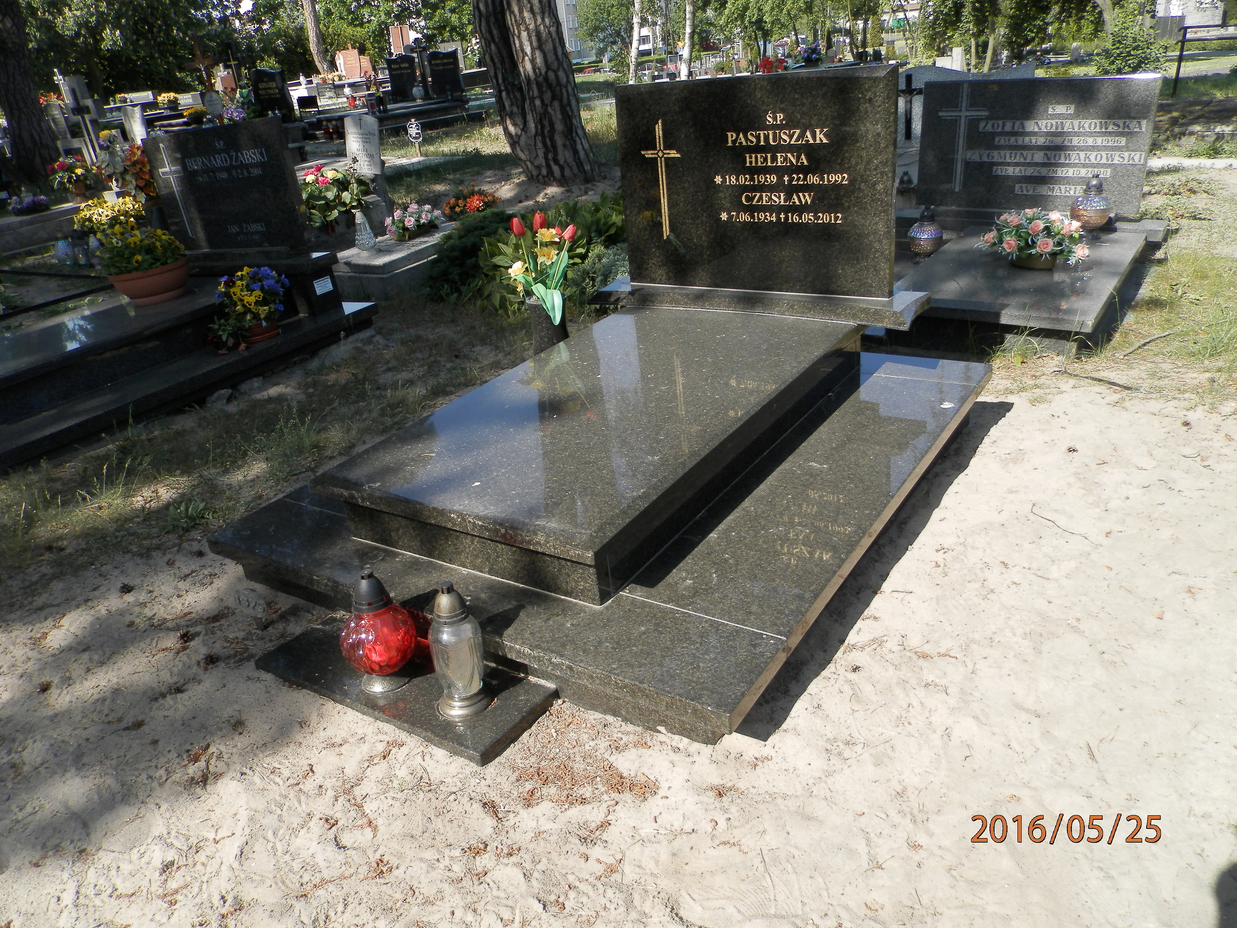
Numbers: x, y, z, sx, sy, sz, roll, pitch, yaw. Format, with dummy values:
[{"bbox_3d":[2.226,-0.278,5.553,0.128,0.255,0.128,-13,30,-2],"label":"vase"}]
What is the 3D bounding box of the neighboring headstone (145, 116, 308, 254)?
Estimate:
[{"bbox_3d":[-2.078,-1.471,4.747,0.800,0.640,0.090,4,26,20],"label":"neighboring headstone"}]

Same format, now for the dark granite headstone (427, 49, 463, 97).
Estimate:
[{"bbox_3d":[-2.877,-6.512,14.900,0.620,0.740,0.100,3,26,19],"label":"dark granite headstone"}]

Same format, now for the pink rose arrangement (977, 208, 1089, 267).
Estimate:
[{"bbox_3d":[1.997,-1.102,4.272,0.430,0.240,0.290,14,31,36],"label":"pink rose arrangement"}]

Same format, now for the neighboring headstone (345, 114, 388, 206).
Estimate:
[{"bbox_3d":[-2.122,-2.564,7.500,0.380,0.700,0.120,9,26,19],"label":"neighboring headstone"}]

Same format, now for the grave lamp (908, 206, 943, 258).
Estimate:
[{"bbox_3d":[1.695,-1.280,4.950,0.190,0.300,0.190,11,30,32],"label":"grave lamp"}]

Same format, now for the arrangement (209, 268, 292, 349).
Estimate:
[{"bbox_3d":[-1.758,-0.755,4.270,0.320,0.330,0.300,4,26,20],"label":"arrangement"}]

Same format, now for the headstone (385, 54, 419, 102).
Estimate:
[{"bbox_3d":[-3.659,-6.526,15.100,0.620,0.720,0.100,3,26,19],"label":"headstone"}]

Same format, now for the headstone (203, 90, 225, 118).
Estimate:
[{"bbox_3d":[-4.669,-4.145,10.300,0.290,0.310,0.050,1,26,14],"label":"headstone"}]

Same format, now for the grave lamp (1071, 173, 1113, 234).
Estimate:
[{"bbox_3d":[2.447,-1.335,4.583,0.200,0.320,0.200,14,31,36],"label":"grave lamp"}]

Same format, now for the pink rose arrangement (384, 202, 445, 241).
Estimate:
[{"bbox_3d":[-1.476,-1.758,6.417,0.250,0.230,0.420,4,26,20],"label":"pink rose arrangement"}]

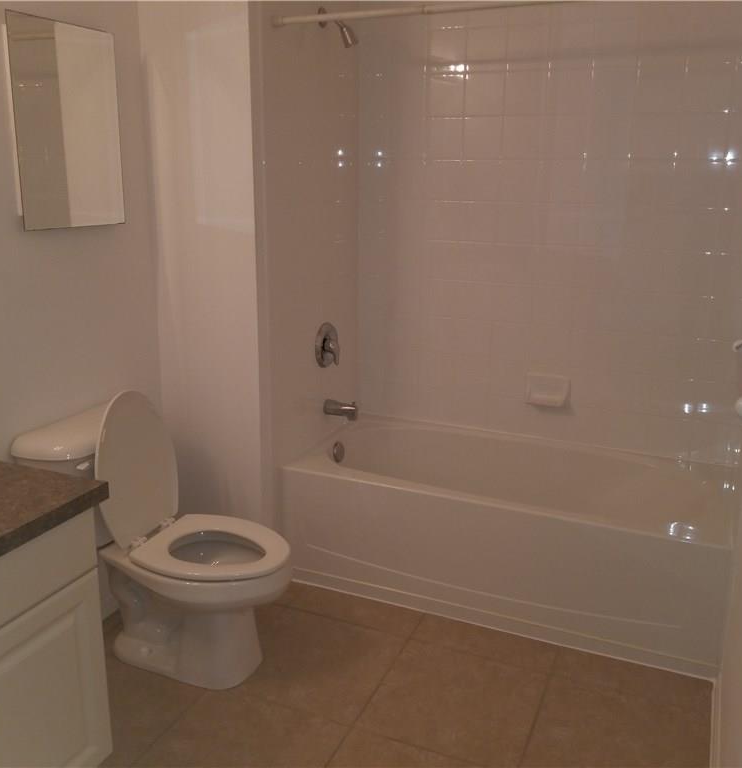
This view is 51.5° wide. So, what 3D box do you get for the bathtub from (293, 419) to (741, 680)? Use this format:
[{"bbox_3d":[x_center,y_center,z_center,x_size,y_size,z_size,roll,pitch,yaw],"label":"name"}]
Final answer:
[{"bbox_3d":[0.507,0.519,2.918,1.520,0.440,0.760,7,16,22],"label":"bathtub"}]

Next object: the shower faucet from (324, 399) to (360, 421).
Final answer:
[{"bbox_3d":[-0.124,0.103,3.082,0.140,0.065,0.055,7,16,22],"label":"shower faucet"}]

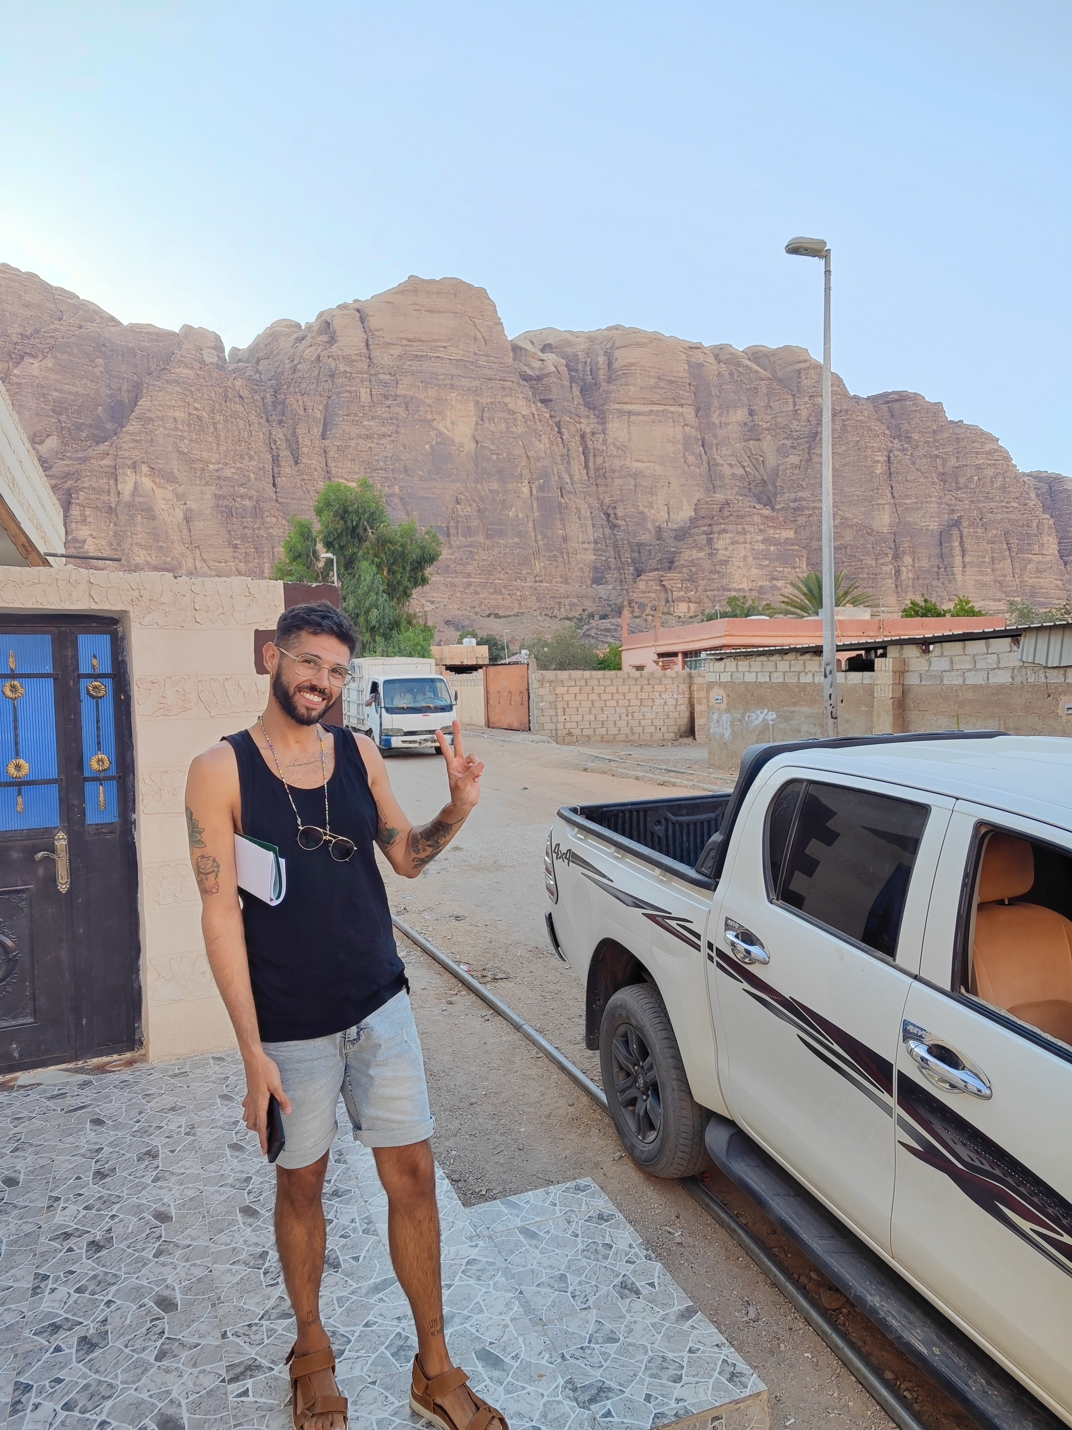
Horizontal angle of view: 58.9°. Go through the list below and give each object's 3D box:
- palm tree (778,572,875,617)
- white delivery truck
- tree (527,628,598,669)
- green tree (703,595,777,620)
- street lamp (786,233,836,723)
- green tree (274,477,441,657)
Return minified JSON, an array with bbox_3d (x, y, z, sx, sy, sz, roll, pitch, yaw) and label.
[{"bbox_3d":[17.967,-4.819,59.000,6.000,8.050,6.000,-1,2,0],"label":"palm tree"},{"bbox_3d":[-3.934,-0.297,26.428,2.000,2.550,5.700,-2,2,-20],"label":"white delivery truck"},{"bbox_3d":[1.786,-3.169,62.000,5.000,5.260,5.000,-1,2,0],"label":"tree"},{"bbox_3d":[12.875,-4.151,60.000,4.800,6.870,4.800,-1,2,0],"label":"green tree"},{"bbox_3d":[4.001,-2.835,13.825,0.820,8.200,0.300,-2,2,-18],"label":"street lamp"},{"bbox_3d":[-8.627,-5.531,46.000,8.200,11.710,7.600,-1,2,0],"label":"green tree"}]

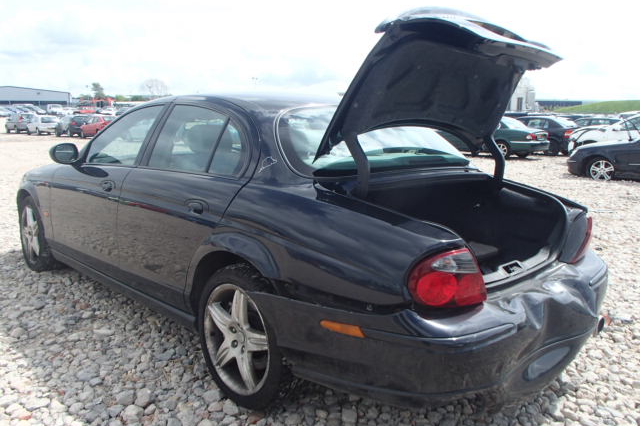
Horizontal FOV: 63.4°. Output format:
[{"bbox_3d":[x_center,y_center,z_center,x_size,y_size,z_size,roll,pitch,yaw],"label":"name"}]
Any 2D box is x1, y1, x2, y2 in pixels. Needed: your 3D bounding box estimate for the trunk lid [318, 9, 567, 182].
[{"bbox_3d":[0.595,-0.493,2.322,1.250,0.710,0.260,-9,47,-44],"label":"trunk lid"}]

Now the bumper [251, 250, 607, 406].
[{"bbox_3d":[0.682,0.406,2.393,1.800,0.520,0.860,-9,14,-43],"label":"bumper"}]

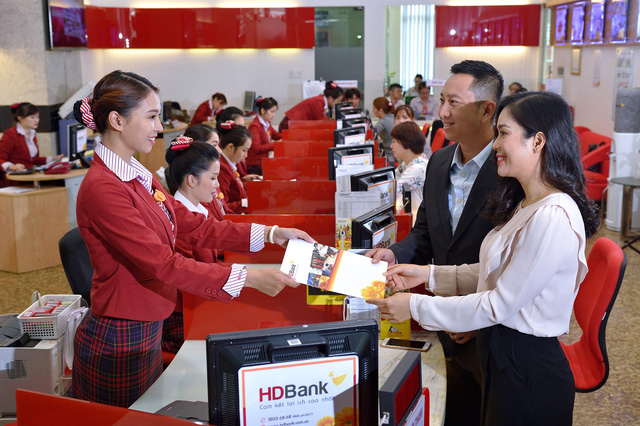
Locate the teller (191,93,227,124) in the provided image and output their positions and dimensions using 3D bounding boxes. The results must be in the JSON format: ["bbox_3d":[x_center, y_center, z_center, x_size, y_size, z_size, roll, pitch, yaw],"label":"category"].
[{"bbox_3d":[-1.500,-1.038,12.112,0.720,1.170,0.500,5,11,25],"label":"teller"}]

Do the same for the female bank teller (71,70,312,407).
[{"bbox_3d":[-0.370,0.429,2.651,0.680,1.690,0.500,2,11,13],"label":"female bank teller"}]

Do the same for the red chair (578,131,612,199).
[{"bbox_3d":[2.720,-0.416,9.582,0.780,0.870,0.820,-6,12,-28],"label":"red chair"}]

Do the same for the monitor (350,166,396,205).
[{"bbox_3d":[0.280,-0.019,4.480,0.190,0.390,0.380,8,13,37],"label":"monitor"}]

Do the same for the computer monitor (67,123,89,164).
[{"bbox_3d":[-1.875,-0.519,6.897,0.190,0.360,0.370,2,11,11],"label":"computer monitor"}]

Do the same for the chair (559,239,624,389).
[{"bbox_3d":[0.850,0.577,3.575,0.600,0.970,0.560,1,11,3],"label":"chair"}]

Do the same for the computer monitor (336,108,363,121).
[{"bbox_3d":[0.315,-0.851,9.014,0.190,0.390,0.380,9,13,39],"label":"computer monitor"}]

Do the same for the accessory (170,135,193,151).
[{"bbox_3d":[-0.499,-0.252,3.200,0.075,0.058,0.085,-11,11,-10],"label":"accessory"}]

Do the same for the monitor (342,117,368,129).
[{"bbox_3d":[0.275,-0.549,6.942,0.190,0.380,0.370,9,14,40],"label":"monitor"}]

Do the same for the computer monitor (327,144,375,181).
[{"bbox_3d":[0.205,-0.225,5.601,0.380,0.390,0.190,-9,13,-39],"label":"computer monitor"}]

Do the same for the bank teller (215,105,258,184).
[{"bbox_3d":[-0.600,-0.172,7.034,0.720,1.290,0.500,2,11,12],"label":"bank teller"}]

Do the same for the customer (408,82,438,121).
[{"bbox_3d":[1.350,-1.094,11.654,0.460,1.180,0.680,1,11,7],"label":"customer"}]

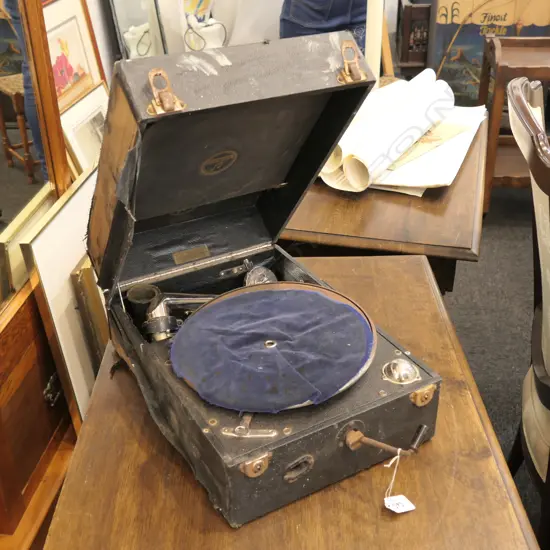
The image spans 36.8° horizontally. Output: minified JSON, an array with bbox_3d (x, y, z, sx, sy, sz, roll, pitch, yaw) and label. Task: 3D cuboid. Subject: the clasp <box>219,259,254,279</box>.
[{"bbox_3d":[-0.057,-0.009,1.253,0.054,0.018,0.013,-16,33,-25],"label":"clasp"}]

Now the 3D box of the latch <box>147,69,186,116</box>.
[{"bbox_3d":[-0.112,-0.186,0.839,0.043,0.021,0.048,-16,70,-25],"label":"latch"}]

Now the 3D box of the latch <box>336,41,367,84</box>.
[{"bbox_3d":[0.085,-0.241,0.934,0.041,0.021,0.048,-16,70,-25],"label":"latch"}]

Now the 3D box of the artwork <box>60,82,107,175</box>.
[{"bbox_3d":[-0.657,-0.461,3.210,0.020,0.480,0.426,-12,25,21],"label":"artwork"}]

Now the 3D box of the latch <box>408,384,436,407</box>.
[{"bbox_3d":[0.178,0.146,0.976,0.040,0.027,0.010,-16,33,-25],"label":"latch"}]

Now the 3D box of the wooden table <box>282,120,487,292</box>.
[{"bbox_3d":[0.145,0.058,2.029,0.620,0.740,0.770,6,31,11],"label":"wooden table"}]

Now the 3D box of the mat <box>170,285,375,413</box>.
[{"bbox_3d":[0.001,0.086,1.023,0.250,0.012,0.250,-5,33,3],"label":"mat"}]

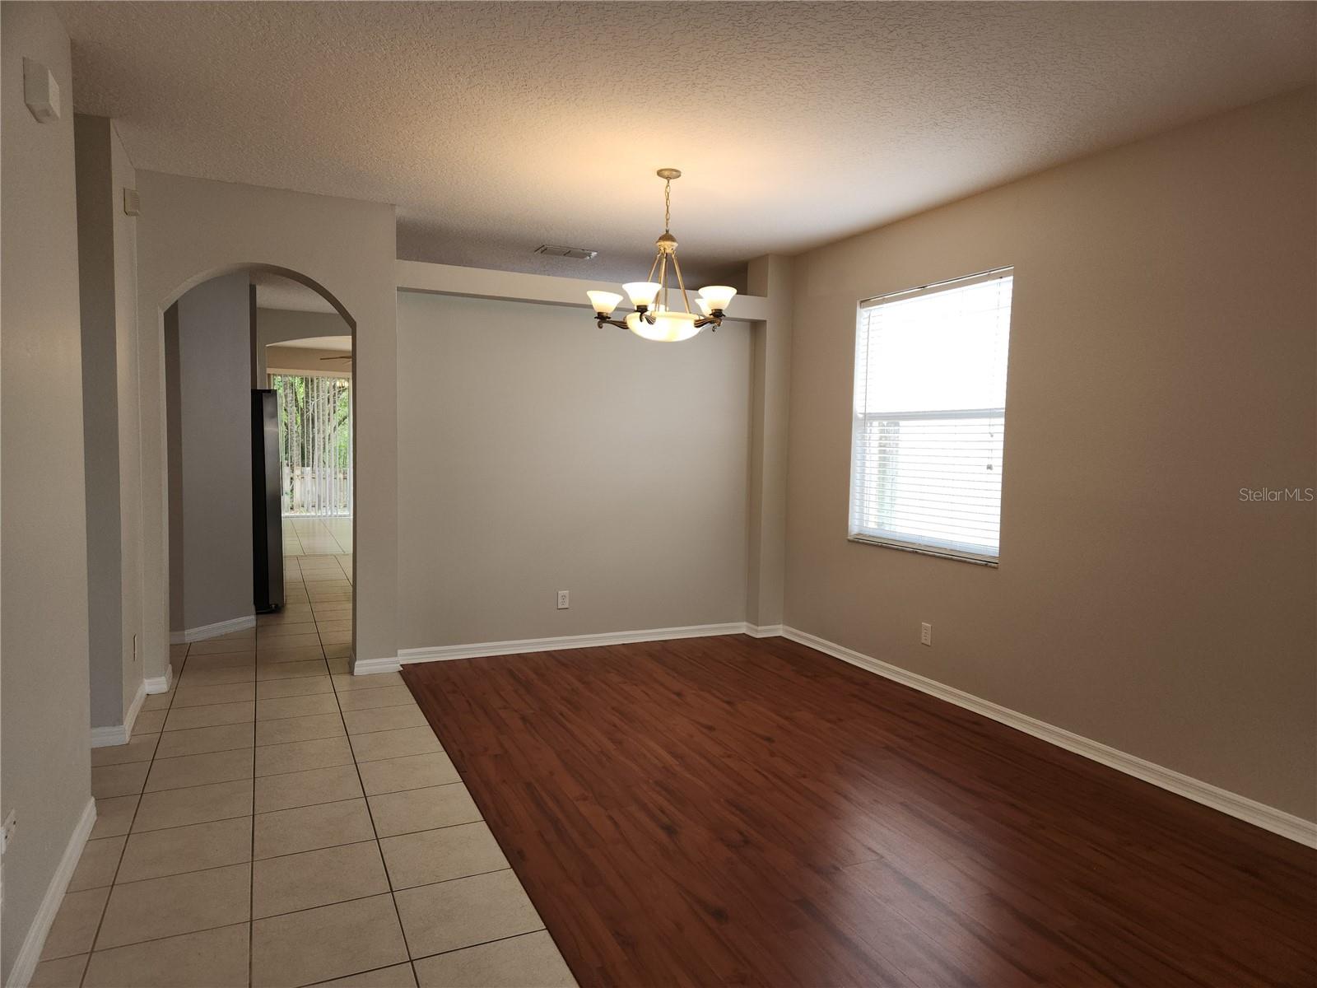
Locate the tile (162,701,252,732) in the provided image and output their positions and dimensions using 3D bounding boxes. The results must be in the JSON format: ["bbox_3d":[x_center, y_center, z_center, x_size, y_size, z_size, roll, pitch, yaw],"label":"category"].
[{"bbox_3d":[-2.284,1.139,4.476,0.401,0.012,0.389,-1,4,-24],"label":"tile"}]

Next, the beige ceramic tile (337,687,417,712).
[{"bbox_3d":[-1.580,1.145,4.890,0.390,0.010,0.398,-1,4,-24],"label":"beige ceramic tile"}]

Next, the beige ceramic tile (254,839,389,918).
[{"bbox_3d":[-1.110,1.260,2.875,0.403,0.010,0.391,-1,4,-24],"label":"beige ceramic tile"}]

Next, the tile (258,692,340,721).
[{"bbox_3d":[-1.943,1.150,4.715,0.402,0.010,0.398,-1,4,-24],"label":"tile"}]

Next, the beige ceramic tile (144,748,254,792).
[{"bbox_3d":[-1.988,1.205,3.817,0.402,0.010,0.398,-1,4,-24],"label":"beige ceramic tile"}]

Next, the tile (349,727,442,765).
[{"bbox_3d":[-1.231,1.179,4.096,0.383,0.012,0.389,-1,4,-24],"label":"tile"}]

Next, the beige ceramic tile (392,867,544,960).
[{"bbox_3d":[-0.585,1.278,2.679,0.383,0.010,0.391,-1,4,-24],"label":"beige ceramic tile"}]

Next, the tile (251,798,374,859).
[{"bbox_3d":[-1.273,1.236,3.233,0.403,0.010,0.391,-1,4,-24],"label":"tile"}]

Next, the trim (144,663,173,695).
[{"bbox_3d":[-2.836,1.059,4.972,0.125,0.090,0.260,-1,4,-24],"label":"trim"}]

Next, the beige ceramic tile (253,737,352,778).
[{"bbox_3d":[-1.591,1.184,3.933,0.401,0.012,0.389,-1,4,-24],"label":"beige ceramic tile"}]

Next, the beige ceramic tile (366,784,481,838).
[{"bbox_3d":[-0.908,1.230,3.386,0.383,0.012,0.389,-1,4,-24],"label":"beige ceramic tile"}]

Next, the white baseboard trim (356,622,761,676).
[{"bbox_3d":[-0.580,1.021,5.901,2.804,0.093,0.165,-1,4,-23],"label":"white baseboard trim"}]

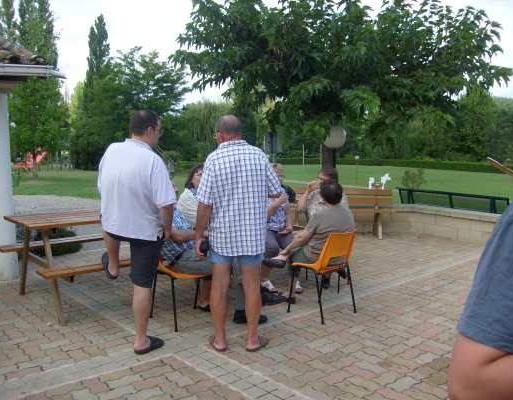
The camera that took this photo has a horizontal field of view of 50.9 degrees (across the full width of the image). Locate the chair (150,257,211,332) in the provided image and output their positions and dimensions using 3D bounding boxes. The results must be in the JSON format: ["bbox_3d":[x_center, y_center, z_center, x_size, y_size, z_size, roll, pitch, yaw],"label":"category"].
[{"bbox_3d":[-0.626,0.657,4.711,0.470,0.790,0.510,-5,9,-42],"label":"chair"}]

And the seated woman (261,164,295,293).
[{"bbox_3d":[0.219,0.269,5.746,0.500,1.270,0.780,-1,7,-8],"label":"seated woman"}]

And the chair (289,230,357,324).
[{"bbox_3d":[0.615,0.642,4.901,0.470,0.790,0.510,-6,9,-43],"label":"chair"}]

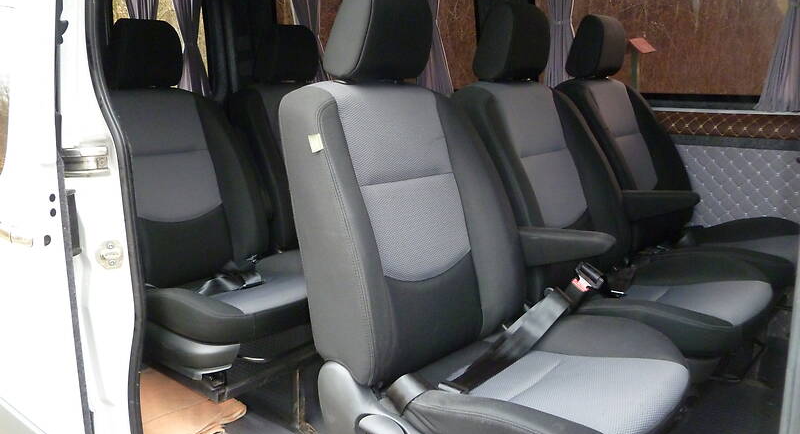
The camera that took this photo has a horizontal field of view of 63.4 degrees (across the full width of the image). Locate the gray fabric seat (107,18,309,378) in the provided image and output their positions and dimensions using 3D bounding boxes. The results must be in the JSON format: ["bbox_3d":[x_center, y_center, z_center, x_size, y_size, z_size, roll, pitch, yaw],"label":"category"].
[{"bbox_3d":[-0.558,-0.128,1.788,0.735,0.887,0.541,9,16,40],"label":"gray fabric seat"}]

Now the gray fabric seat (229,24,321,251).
[{"bbox_3d":[-0.167,-0.216,2.433,0.801,1.010,0.516,9,16,39],"label":"gray fabric seat"}]

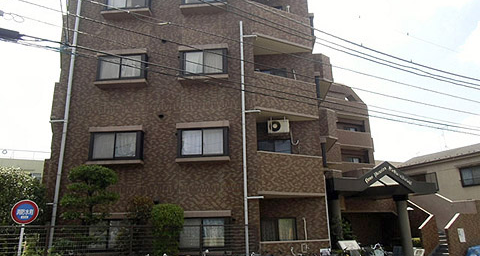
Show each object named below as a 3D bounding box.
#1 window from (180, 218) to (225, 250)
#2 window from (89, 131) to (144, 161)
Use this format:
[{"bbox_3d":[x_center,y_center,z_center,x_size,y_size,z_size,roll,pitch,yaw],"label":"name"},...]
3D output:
[{"bbox_3d":[-1.175,3.344,10.583,1.591,0.931,0.250,-2,-15,4],"label":"window"},{"bbox_3d":[-4.274,0.652,11.550,1.775,1.002,0.250,-2,-15,4],"label":"window"}]

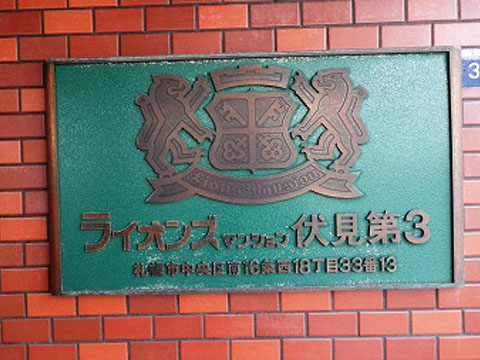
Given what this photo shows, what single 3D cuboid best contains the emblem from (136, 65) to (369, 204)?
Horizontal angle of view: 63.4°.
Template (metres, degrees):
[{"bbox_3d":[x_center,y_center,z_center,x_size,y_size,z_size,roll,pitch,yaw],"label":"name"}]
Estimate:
[{"bbox_3d":[0.022,-0.085,0.732,0.438,0.259,0.012,-1,1,1],"label":"emblem"}]

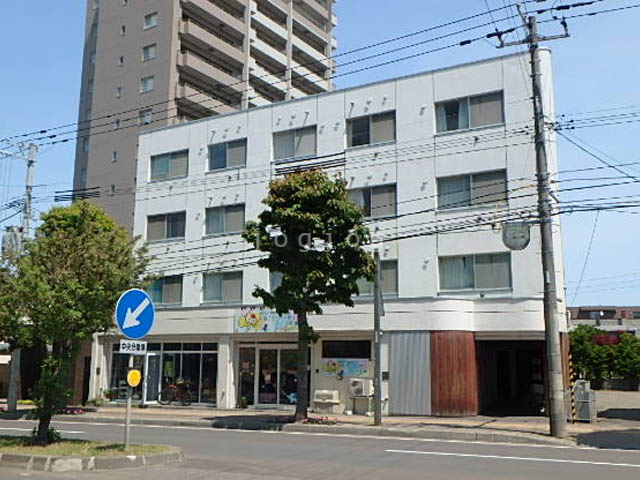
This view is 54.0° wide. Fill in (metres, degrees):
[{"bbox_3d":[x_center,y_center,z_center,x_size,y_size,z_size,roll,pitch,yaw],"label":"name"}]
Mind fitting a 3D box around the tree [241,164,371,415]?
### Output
[{"bbox_3d":[-0.371,1.598,19.671,4.182,7.848,4.182,1,-11,-1],"label":"tree"}]

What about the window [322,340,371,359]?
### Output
[{"bbox_3d":[0.947,3.884,22.253,1.910,0.610,0.120,-5,-11,28],"label":"window"}]

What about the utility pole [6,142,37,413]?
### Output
[{"bbox_3d":[-12.180,1.337,25.758,0.370,11.062,0.370,-6,-12,27],"label":"utility pole"}]

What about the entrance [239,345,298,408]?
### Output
[{"bbox_3d":[-1.864,5.122,23.814,2.944,2.371,0.200,-5,-11,28],"label":"entrance"}]

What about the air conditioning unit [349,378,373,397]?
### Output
[{"bbox_3d":[1.382,5.013,21.349,0.780,0.555,0.300,-5,-11,28],"label":"air conditioning unit"}]

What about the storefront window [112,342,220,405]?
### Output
[{"bbox_3d":[-6.598,5.583,26.345,5.817,2.458,0.200,-5,-11,28],"label":"storefront window"}]

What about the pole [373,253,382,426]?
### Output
[{"bbox_3d":[1.718,2.879,18.916,0.180,5.190,0.180,-5,-11,28],"label":"pole"}]

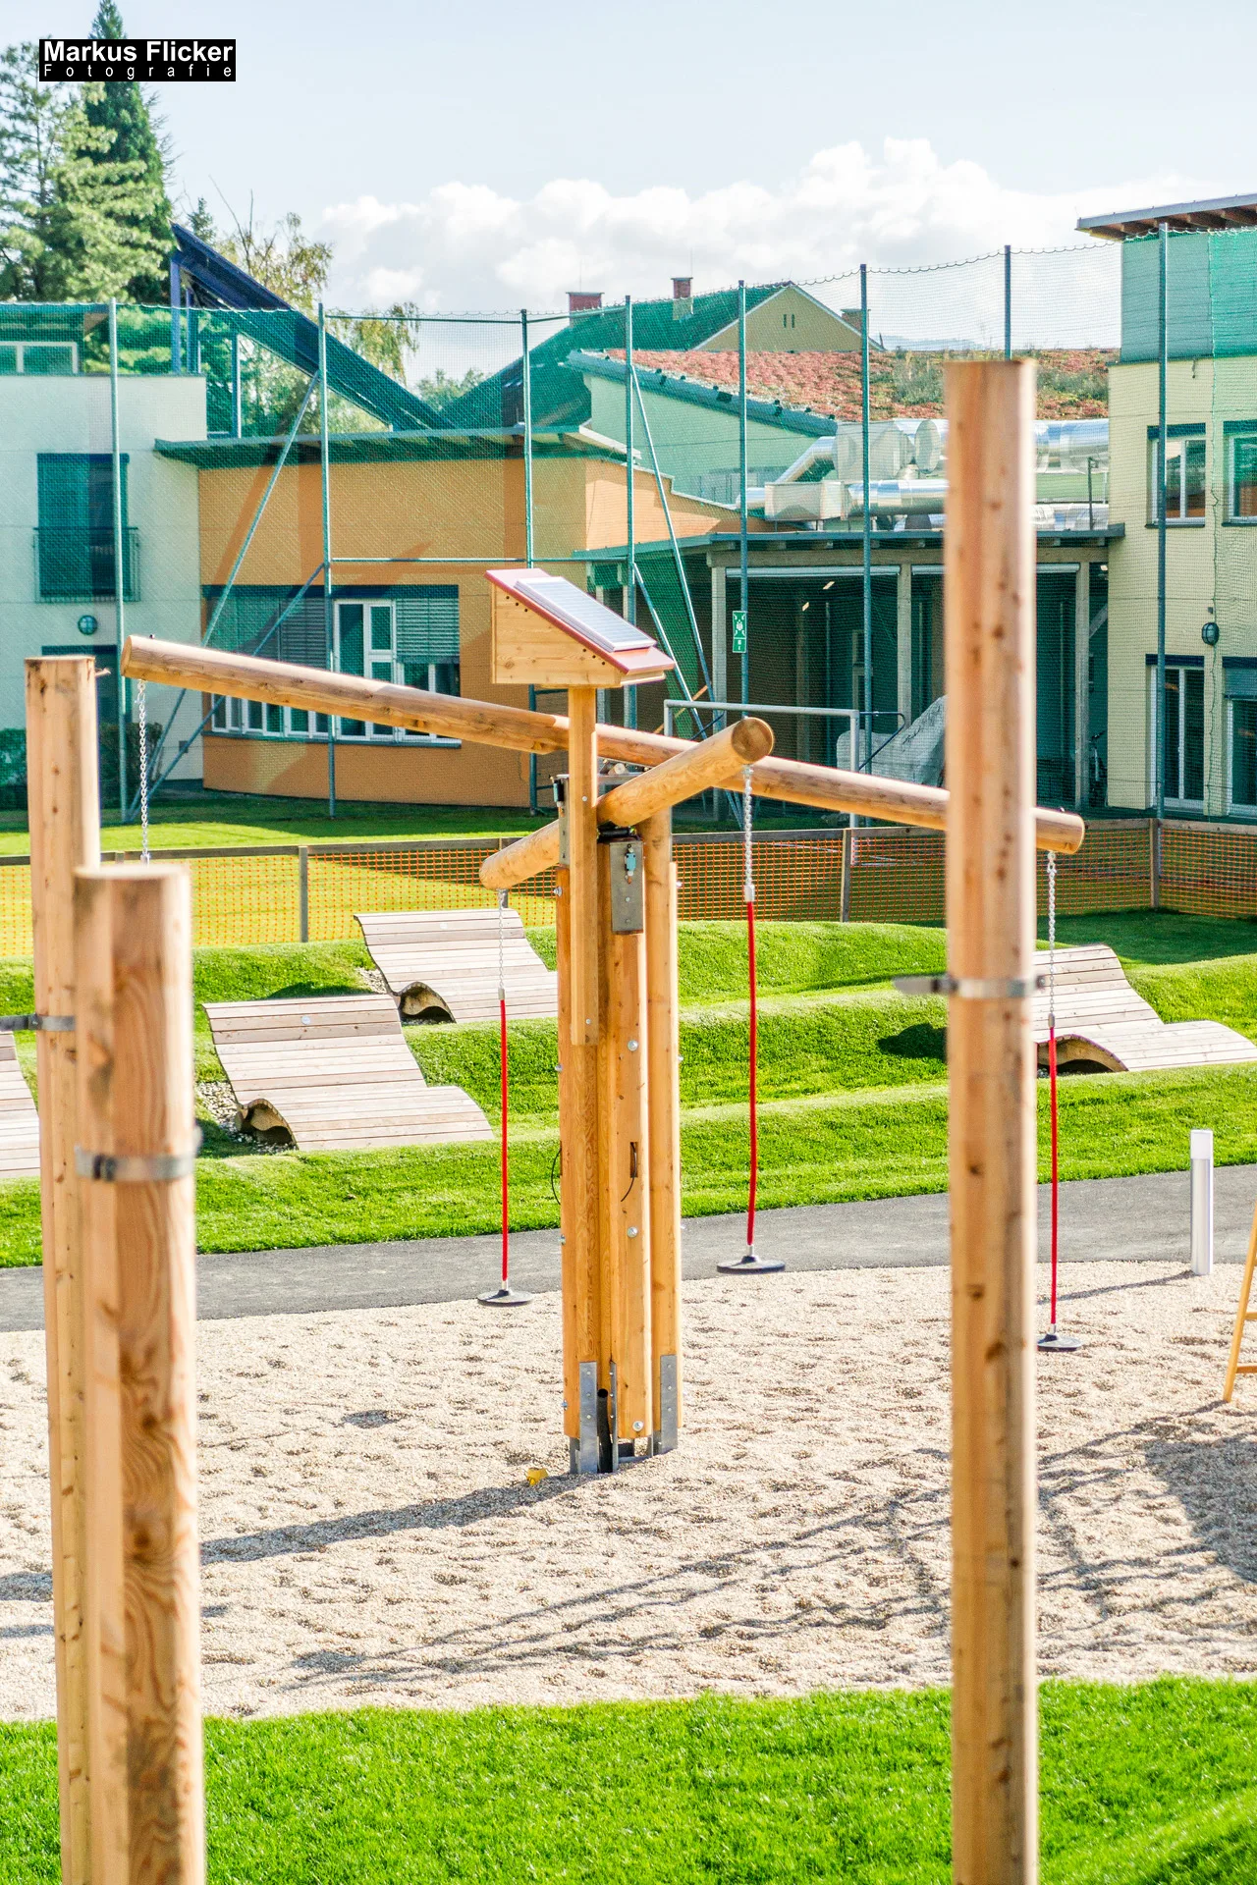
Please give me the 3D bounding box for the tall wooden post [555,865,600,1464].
[{"bbox_3d":[-0.237,1.071,18.600,0.160,2.882,0.160,-2,6,-15],"label":"tall wooden post"}]

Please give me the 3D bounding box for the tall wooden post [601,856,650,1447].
[{"bbox_3d":[-0.022,0.890,17.450,0.168,2.676,0.168,-2,6,-18],"label":"tall wooden post"}]

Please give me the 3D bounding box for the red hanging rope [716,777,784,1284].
[{"bbox_3d":[0.492,0.312,15.817,0.275,2.054,0.275,-1,6,0],"label":"red hanging rope"}]

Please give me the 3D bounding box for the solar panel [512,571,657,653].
[{"bbox_3d":[-0.195,-1.532,18.404,0.591,0.030,0.428,37,20,19],"label":"solar panel"}]

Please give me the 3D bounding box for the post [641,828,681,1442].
[{"bbox_3d":[0.128,0.801,17.692,0.168,2.846,0.168,-2,6,-18],"label":"post"}]

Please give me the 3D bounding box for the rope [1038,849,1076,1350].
[{"bbox_3d":[2.118,0.786,19.500,0.280,2.508,0.280,-1,5,0],"label":"rope"}]

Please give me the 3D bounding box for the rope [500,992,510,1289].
[{"bbox_3d":[-0.612,0.960,19.293,0.030,1.472,0.030,-1,6,0],"label":"rope"}]

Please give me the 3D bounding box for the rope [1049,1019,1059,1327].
[{"bbox_3d":[2.113,1.151,19.500,0.036,1.530,0.036,-1,5,0],"label":"rope"}]

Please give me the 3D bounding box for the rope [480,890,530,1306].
[{"bbox_3d":[-0.616,0.757,19.266,0.275,2.033,0.275,-1,6,0],"label":"rope"}]

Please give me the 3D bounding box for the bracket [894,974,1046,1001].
[{"bbox_3d":[0.721,0.095,8.300,0.320,0.045,0.200,-1,5,0],"label":"bracket"}]

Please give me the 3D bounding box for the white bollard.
[{"bbox_3d":[3.278,1.485,22.420,0.125,0.825,0.125,-1,6,-8],"label":"white bollard"}]

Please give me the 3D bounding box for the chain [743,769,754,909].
[{"bbox_3d":[0.512,-0.456,16.800,0.042,0.593,0.038,-1,5,0],"label":"chain"}]

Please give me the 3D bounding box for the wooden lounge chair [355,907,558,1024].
[{"bbox_3d":[-1.104,0.177,30.500,1.380,0.700,1.860,-3,6,-26],"label":"wooden lounge chair"}]

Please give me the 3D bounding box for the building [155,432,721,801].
[{"bbox_3d":[-2.899,-5.645,67.172,10.200,5.950,5.500,5,8,42],"label":"building"}]

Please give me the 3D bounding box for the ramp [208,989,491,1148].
[{"bbox_3d":[-1.882,0.855,26.320,1.380,0.740,1.860,-3,6,-23],"label":"ramp"}]

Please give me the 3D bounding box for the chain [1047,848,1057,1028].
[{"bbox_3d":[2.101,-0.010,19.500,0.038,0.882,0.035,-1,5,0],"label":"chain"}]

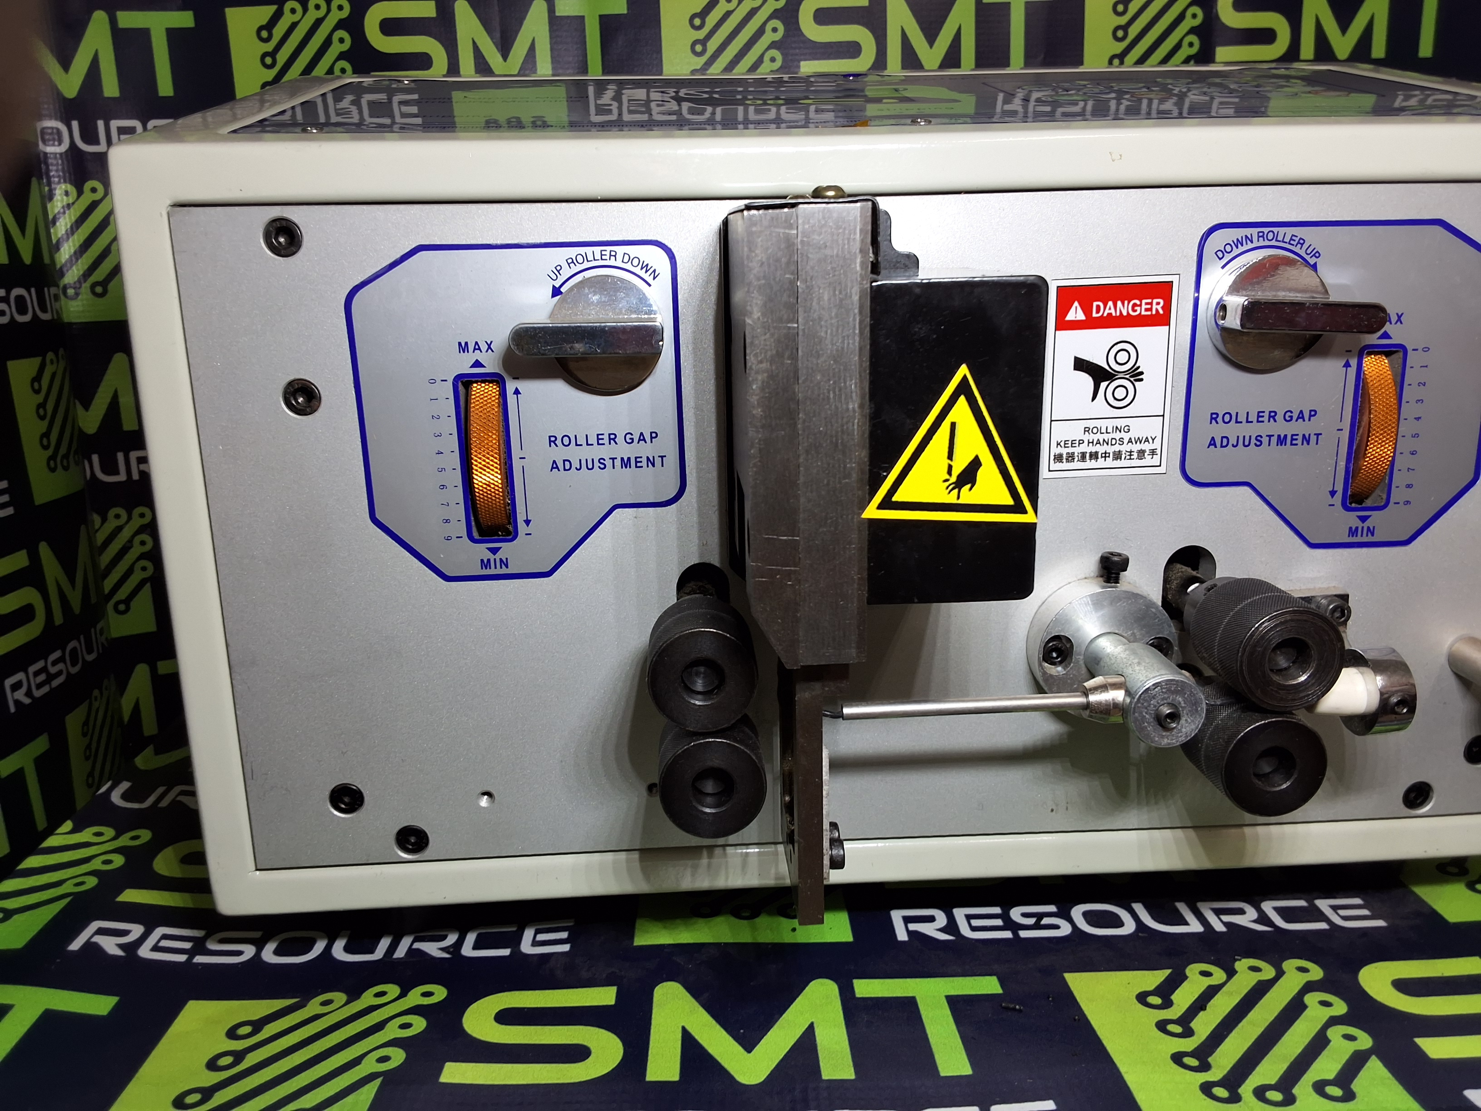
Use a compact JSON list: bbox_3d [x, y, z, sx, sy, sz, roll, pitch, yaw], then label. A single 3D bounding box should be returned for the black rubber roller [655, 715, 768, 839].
[{"bbox_3d":[-0.007,0.049,0.279,0.024,0.024,0.026,-2,15,-3],"label":"black rubber roller"}]

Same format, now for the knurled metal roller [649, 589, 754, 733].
[{"bbox_3d":[-0.009,0.024,0.273,0.024,0.024,0.026,-2,15,-3],"label":"knurled metal roller"}]

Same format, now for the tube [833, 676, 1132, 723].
[{"bbox_3d":[0.056,0.035,0.280,0.069,0.011,0.011,-2,15,-3],"label":"tube"}]

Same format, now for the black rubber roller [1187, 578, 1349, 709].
[{"bbox_3d":[0.121,0.018,0.279,0.024,0.024,0.028,-2,15,-3],"label":"black rubber roller"}]

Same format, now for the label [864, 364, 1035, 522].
[{"bbox_3d":[0.043,-0.022,0.240,0.036,0.032,0.001,1,14,-4],"label":"label"}]

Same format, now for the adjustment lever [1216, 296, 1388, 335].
[{"bbox_3d":[0.135,-0.058,0.289,0.036,0.007,0.014,-2,15,-3],"label":"adjustment lever"}]

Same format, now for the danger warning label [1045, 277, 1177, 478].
[{"bbox_3d":[0.094,-0.045,0.304,0.032,0.050,0.001,-3,15,-2],"label":"danger warning label"}]

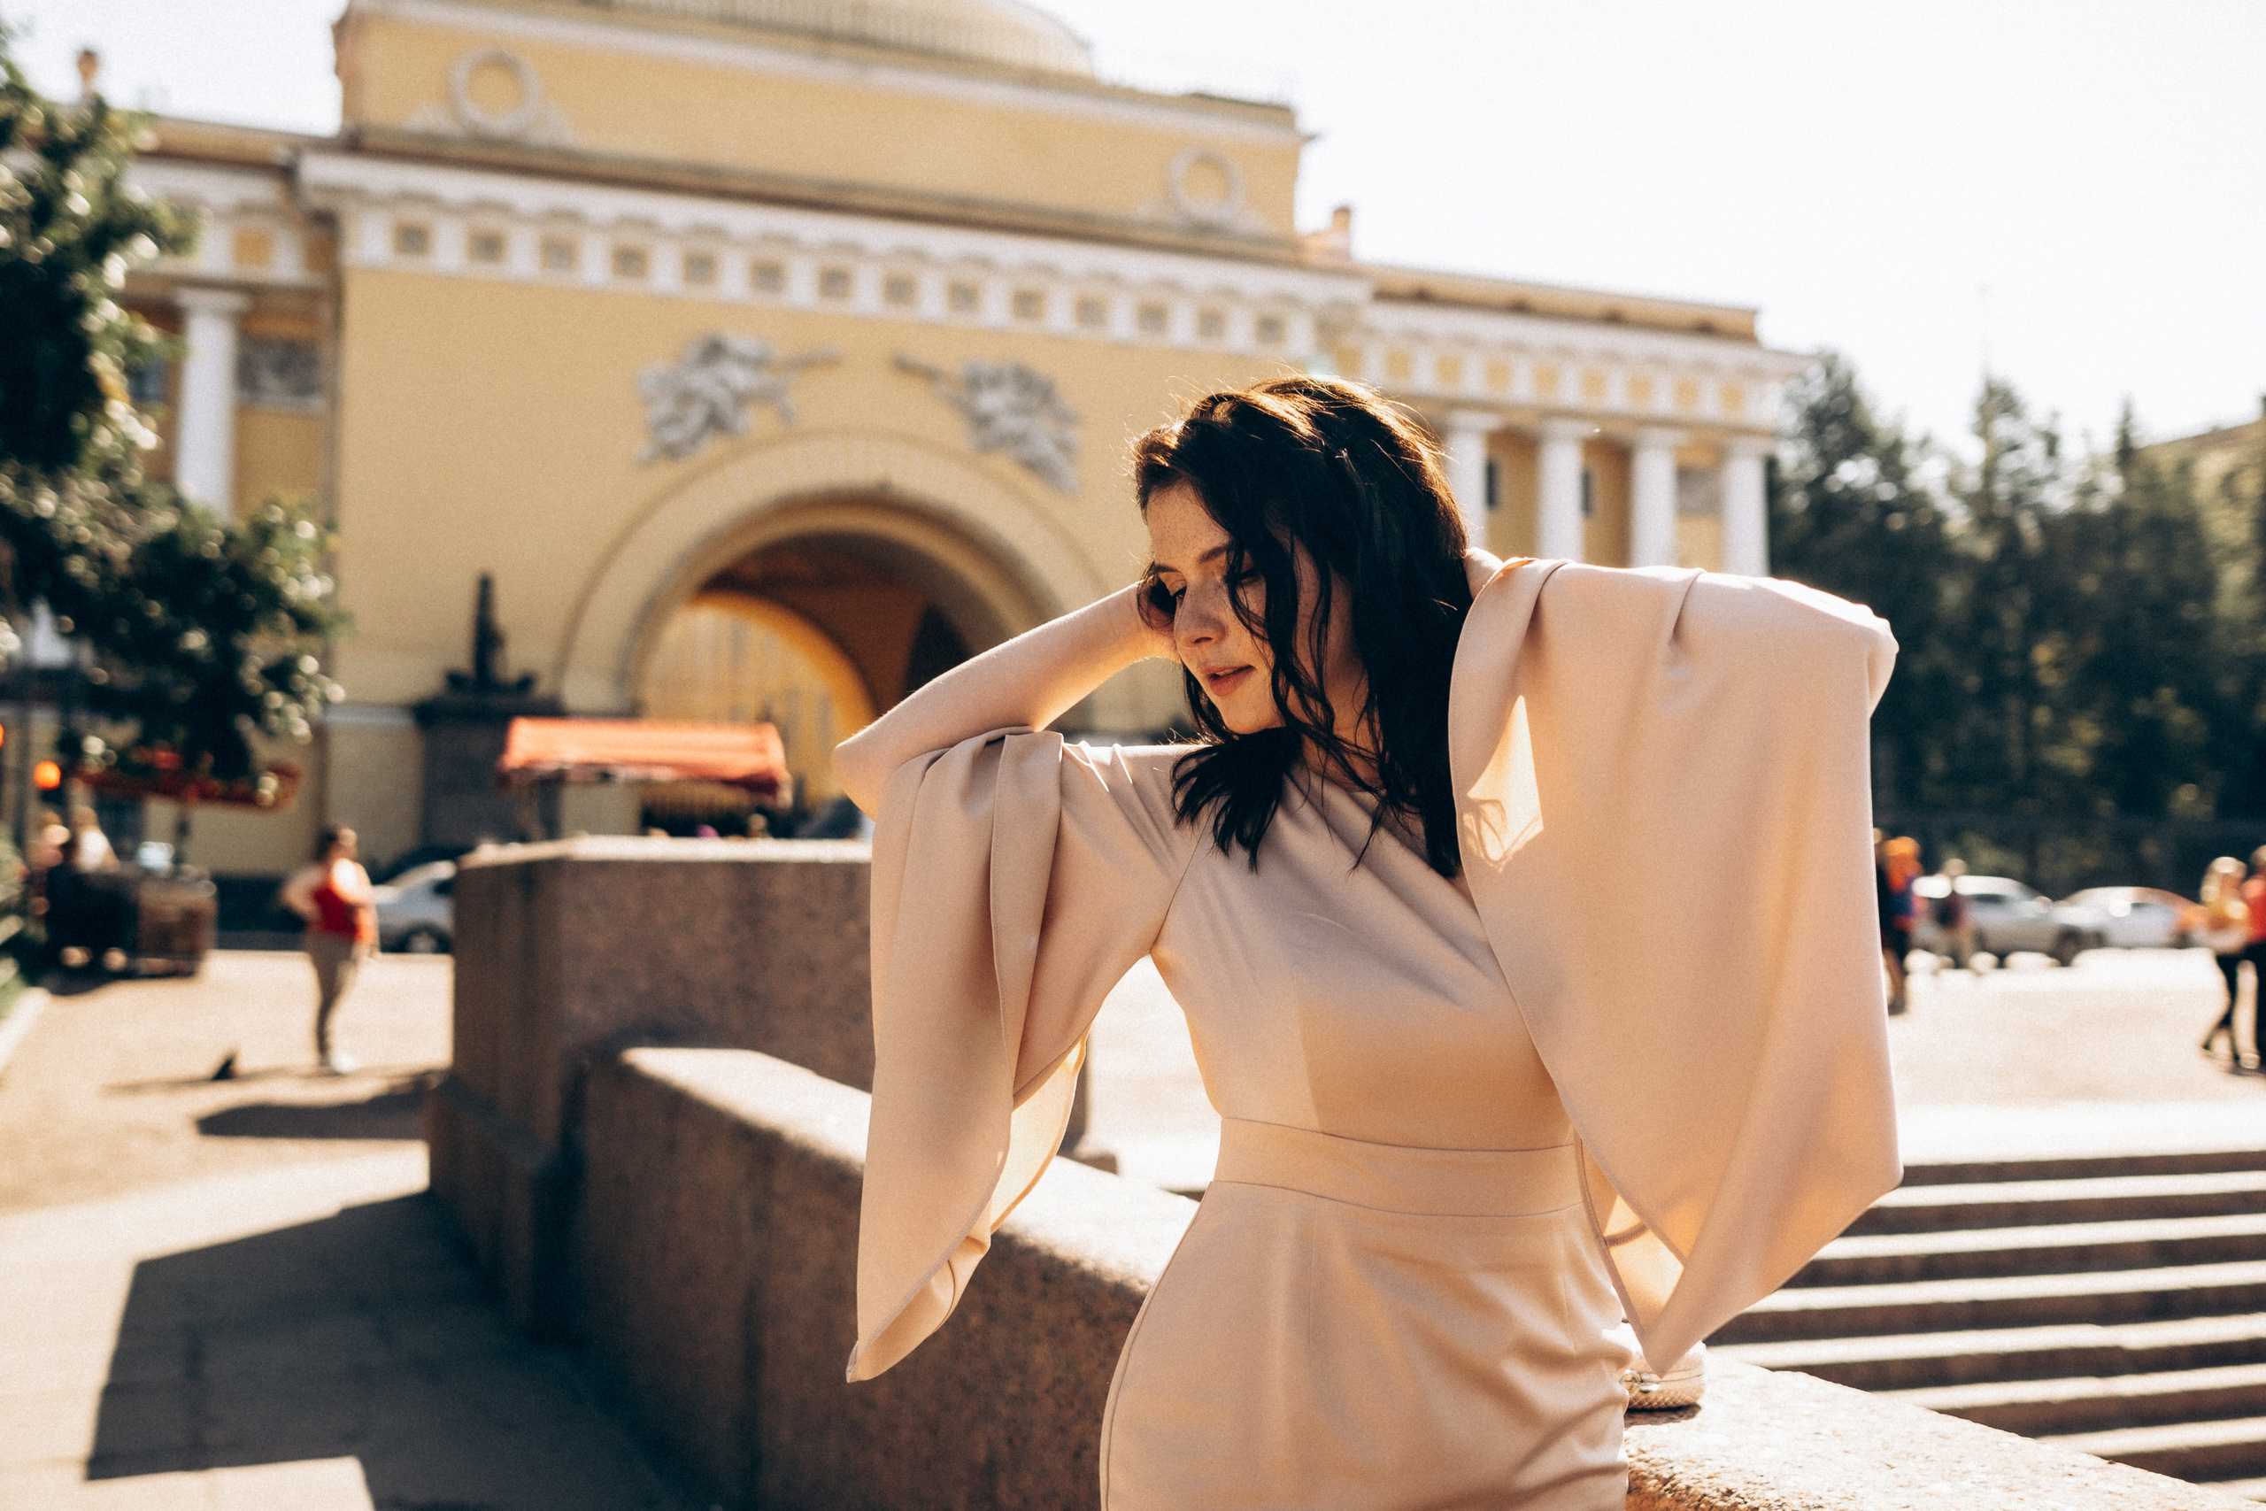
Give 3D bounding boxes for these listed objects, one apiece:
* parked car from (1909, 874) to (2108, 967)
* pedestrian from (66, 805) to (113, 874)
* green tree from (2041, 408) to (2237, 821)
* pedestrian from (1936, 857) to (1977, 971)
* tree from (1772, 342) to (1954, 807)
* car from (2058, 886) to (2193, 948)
[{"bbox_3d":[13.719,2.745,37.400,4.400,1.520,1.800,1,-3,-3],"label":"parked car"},{"bbox_3d":[-11.275,1.425,24.500,0.400,1.700,0.520,-1,-4,30],"label":"pedestrian"},{"bbox_3d":[27.490,-2.928,62.000,5.000,12.800,5.000,1,-3,0],"label":"green tree"},{"bbox_3d":[12.716,2.487,35.000,0.400,1.700,0.520,3,-4,-41],"label":"pedestrian"},{"bbox_3d":[20.898,-3.882,65.000,5.200,14.500,5.200,1,-3,0],"label":"tree"},{"bbox_3d":[21.353,3.483,48.500,4.500,1.450,1.800,1,-3,-5],"label":"car"}]

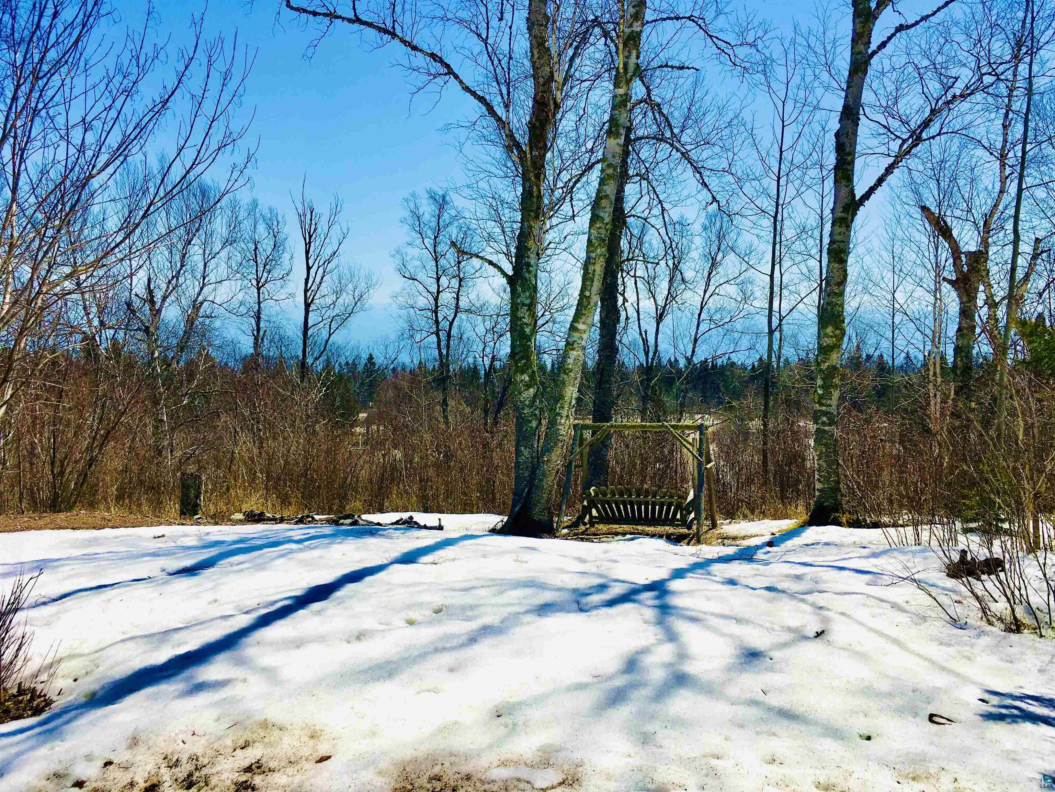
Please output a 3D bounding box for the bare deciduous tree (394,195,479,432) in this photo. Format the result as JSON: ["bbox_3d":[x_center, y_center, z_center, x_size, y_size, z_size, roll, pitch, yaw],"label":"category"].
[{"bbox_3d":[-3.606,-3.361,34.839,3.410,9.380,3.240,-1,6,-6],"label":"bare deciduous tree"}]

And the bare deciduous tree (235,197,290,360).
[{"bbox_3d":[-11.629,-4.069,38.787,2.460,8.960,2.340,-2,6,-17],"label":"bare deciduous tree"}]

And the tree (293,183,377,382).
[{"bbox_3d":[-7.578,-3.751,34.799,3.310,9.100,3.140,-1,6,-12],"label":"tree"}]

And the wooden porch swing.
[{"bbox_3d":[1.719,1.251,13.806,2.350,1.660,1.180,2,6,21],"label":"wooden porch swing"}]

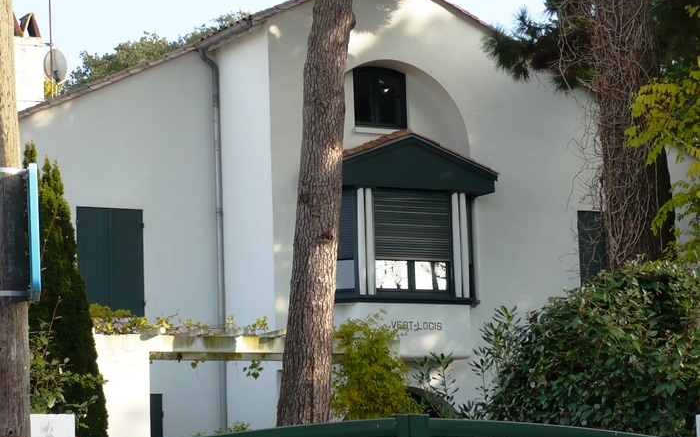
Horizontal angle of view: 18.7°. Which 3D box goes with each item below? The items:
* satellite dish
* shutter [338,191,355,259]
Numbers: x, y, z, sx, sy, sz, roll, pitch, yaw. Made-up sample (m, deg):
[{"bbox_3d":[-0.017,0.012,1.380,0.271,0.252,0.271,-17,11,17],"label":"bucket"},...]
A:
[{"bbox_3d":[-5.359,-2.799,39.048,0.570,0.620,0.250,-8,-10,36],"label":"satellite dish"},{"bbox_3d":[-0.158,0.111,30.302,0.420,0.979,0.050,-4,-9,17],"label":"shutter"}]

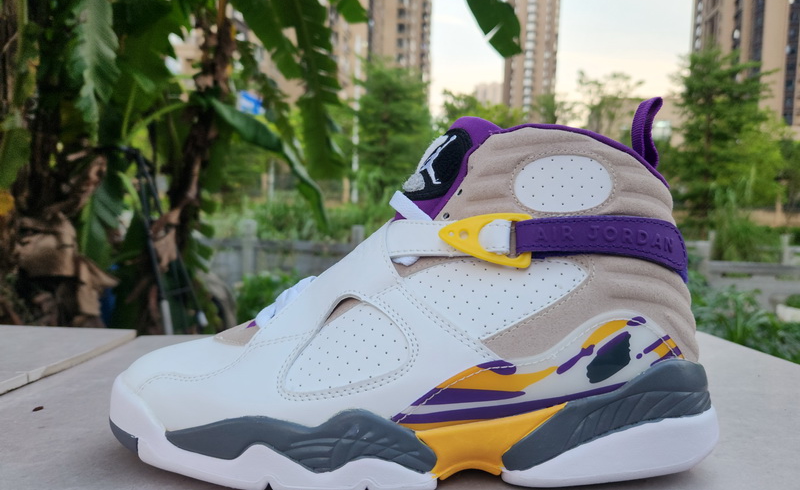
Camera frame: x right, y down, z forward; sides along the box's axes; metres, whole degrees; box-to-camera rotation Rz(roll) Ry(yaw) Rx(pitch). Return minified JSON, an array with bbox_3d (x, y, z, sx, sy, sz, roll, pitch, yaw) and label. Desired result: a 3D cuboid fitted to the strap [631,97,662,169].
[{"bbox_3d":[0.126,-0.057,0.272,0.017,0.036,0.022,1,3,0],"label":"strap"}]

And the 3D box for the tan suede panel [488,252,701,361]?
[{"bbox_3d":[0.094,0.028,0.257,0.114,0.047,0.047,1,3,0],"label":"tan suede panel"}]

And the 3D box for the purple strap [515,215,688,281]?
[{"bbox_3d":[0.098,0.002,0.263,0.094,0.032,0.059,1,3,0],"label":"purple strap"}]

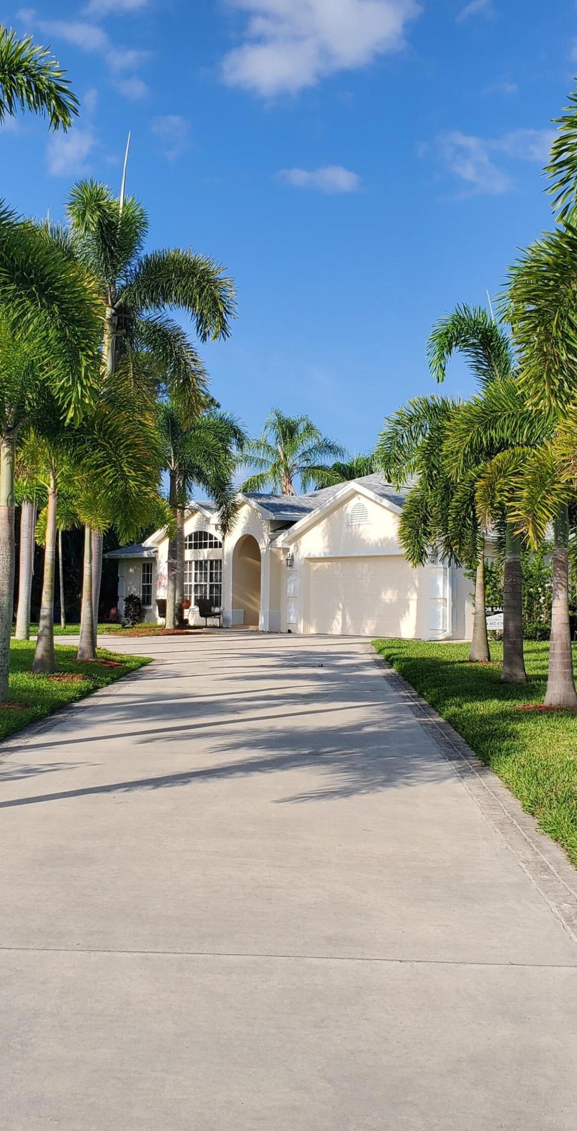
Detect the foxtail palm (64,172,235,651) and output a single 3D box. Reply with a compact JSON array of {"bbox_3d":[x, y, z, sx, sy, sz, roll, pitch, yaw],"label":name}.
[{"bbox_3d":[-3.400,-3.407,25.300,4.400,10.480,4.300,0,-1,0],"label":"foxtail palm"}]

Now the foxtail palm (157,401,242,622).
[{"bbox_3d":[-2.980,-1.524,34.000,3.240,6.890,3.200,0,-1,0],"label":"foxtail palm"}]

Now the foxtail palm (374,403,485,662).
[{"bbox_3d":[3.280,-0.758,21.400,3.240,5.100,3.200,0,-1,0],"label":"foxtail palm"}]

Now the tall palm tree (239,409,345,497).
[{"bbox_3d":[0.150,-2.403,50.000,4.800,8.980,4.800,0,-1,0],"label":"tall palm tree"}]

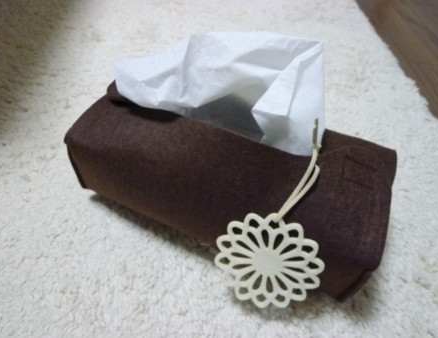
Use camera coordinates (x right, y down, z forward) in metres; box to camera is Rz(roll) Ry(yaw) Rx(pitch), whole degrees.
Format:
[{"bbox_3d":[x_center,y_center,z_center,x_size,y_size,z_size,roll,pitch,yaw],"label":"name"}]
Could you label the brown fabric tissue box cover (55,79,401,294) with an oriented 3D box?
[{"bbox_3d":[0.009,0.003,0.295,0.250,0.068,0.111,21,53,12],"label":"brown fabric tissue box cover"}]

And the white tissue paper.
[{"bbox_3d":[0.003,-0.070,0.261,0.178,0.078,0.058,21,53,12],"label":"white tissue paper"}]

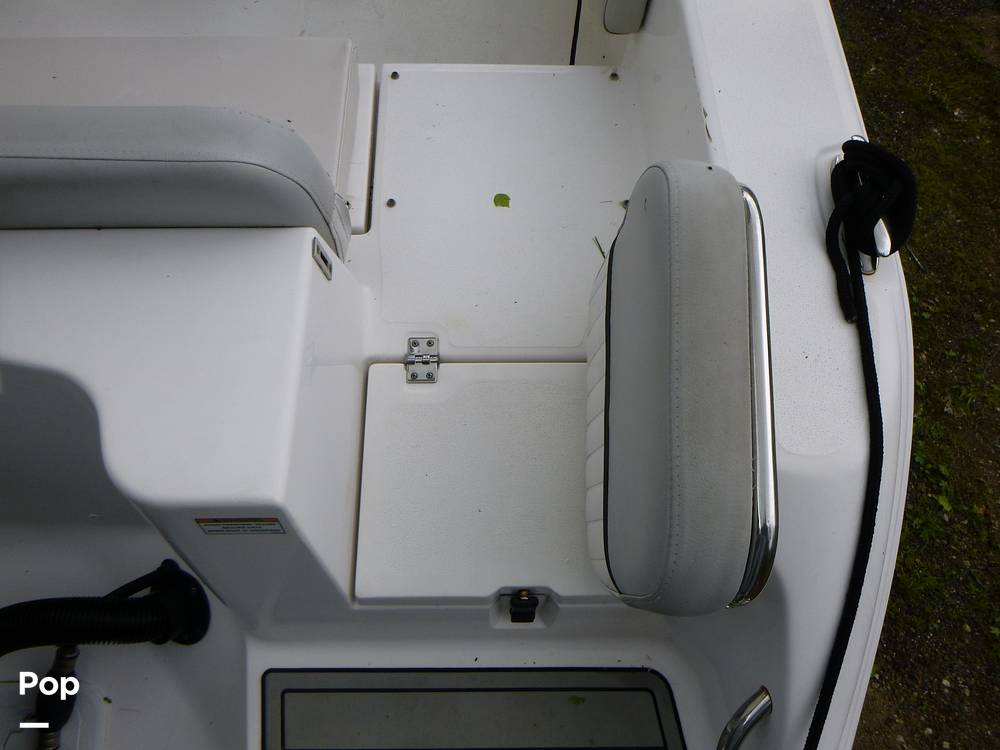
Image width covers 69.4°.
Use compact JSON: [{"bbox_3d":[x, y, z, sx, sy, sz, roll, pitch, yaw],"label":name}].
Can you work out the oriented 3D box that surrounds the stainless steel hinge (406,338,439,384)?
[{"bbox_3d":[-0.108,-0.021,1.000,0.043,0.012,0.066,0,67,0],"label":"stainless steel hinge"}]

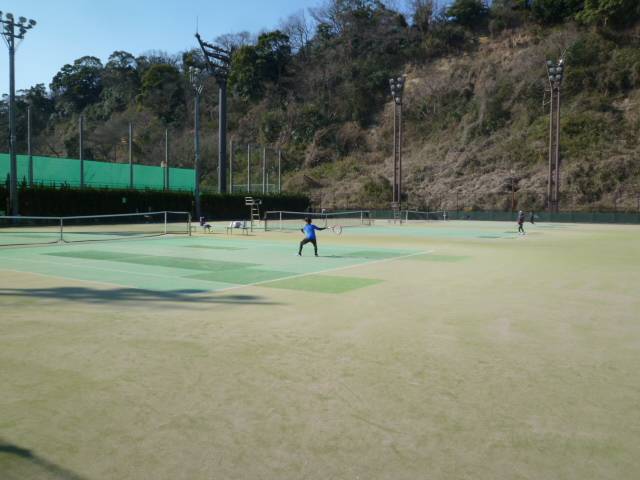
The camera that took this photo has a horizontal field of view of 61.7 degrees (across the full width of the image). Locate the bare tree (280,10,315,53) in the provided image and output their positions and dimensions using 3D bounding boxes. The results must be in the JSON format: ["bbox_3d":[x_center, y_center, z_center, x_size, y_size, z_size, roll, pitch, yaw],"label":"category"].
[{"bbox_3d":[-5.875,-54.178,140.000,9.000,12.000,9.000,1,4,0],"label":"bare tree"}]

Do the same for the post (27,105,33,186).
[{"bbox_3d":[-25.910,-6.841,47.871,0.260,9.900,0.260,3,4,32],"label":"post"}]

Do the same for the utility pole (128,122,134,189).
[{"bbox_3d":[-20.045,-7.342,56.934,0.260,9.900,0.260,3,4,32],"label":"utility pole"}]

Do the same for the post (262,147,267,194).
[{"bbox_3d":[-8.041,-8.518,77.898,0.240,9.900,0.240,3,4,32],"label":"post"}]

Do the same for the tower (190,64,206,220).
[{"bbox_3d":[-11.494,-8.998,50.523,0.900,14.200,1.250,3,4,32],"label":"tower"}]

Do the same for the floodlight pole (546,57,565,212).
[{"bbox_3d":[24.243,-10.190,55.203,1.650,16.800,0.900,3,4,32],"label":"floodlight pole"}]

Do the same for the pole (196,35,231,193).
[{"bbox_3d":[-13.981,-14.821,71.063,2.200,23.200,5.000,3,4,32],"label":"pole"}]

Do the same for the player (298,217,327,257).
[{"bbox_3d":[-0.210,-0.098,15.000,0.800,1.140,0.550,0,4,-11],"label":"player"}]

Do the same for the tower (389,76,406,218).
[{"bbox_3d":[9.155,-10.852,63.053,1.600,16.800,0.900,3,4,32],"label":"tower"}]

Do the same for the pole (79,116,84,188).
[{"bbox_3d":[-23.252,-7.095,52.402,0.260,9.900,0.260,3,4,32],"label":"pole"}]

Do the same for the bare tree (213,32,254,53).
[{"bbox_3d":[-23.121,-52.867,145.000,11.000,8.000,10.000,1,4,0],"label":"bare tree"}]

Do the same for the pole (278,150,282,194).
[{"bbox_3d":[-6.018,-8.697,81.113,0.240,9.900,0.240,3,4,32],"label":"pole"}]

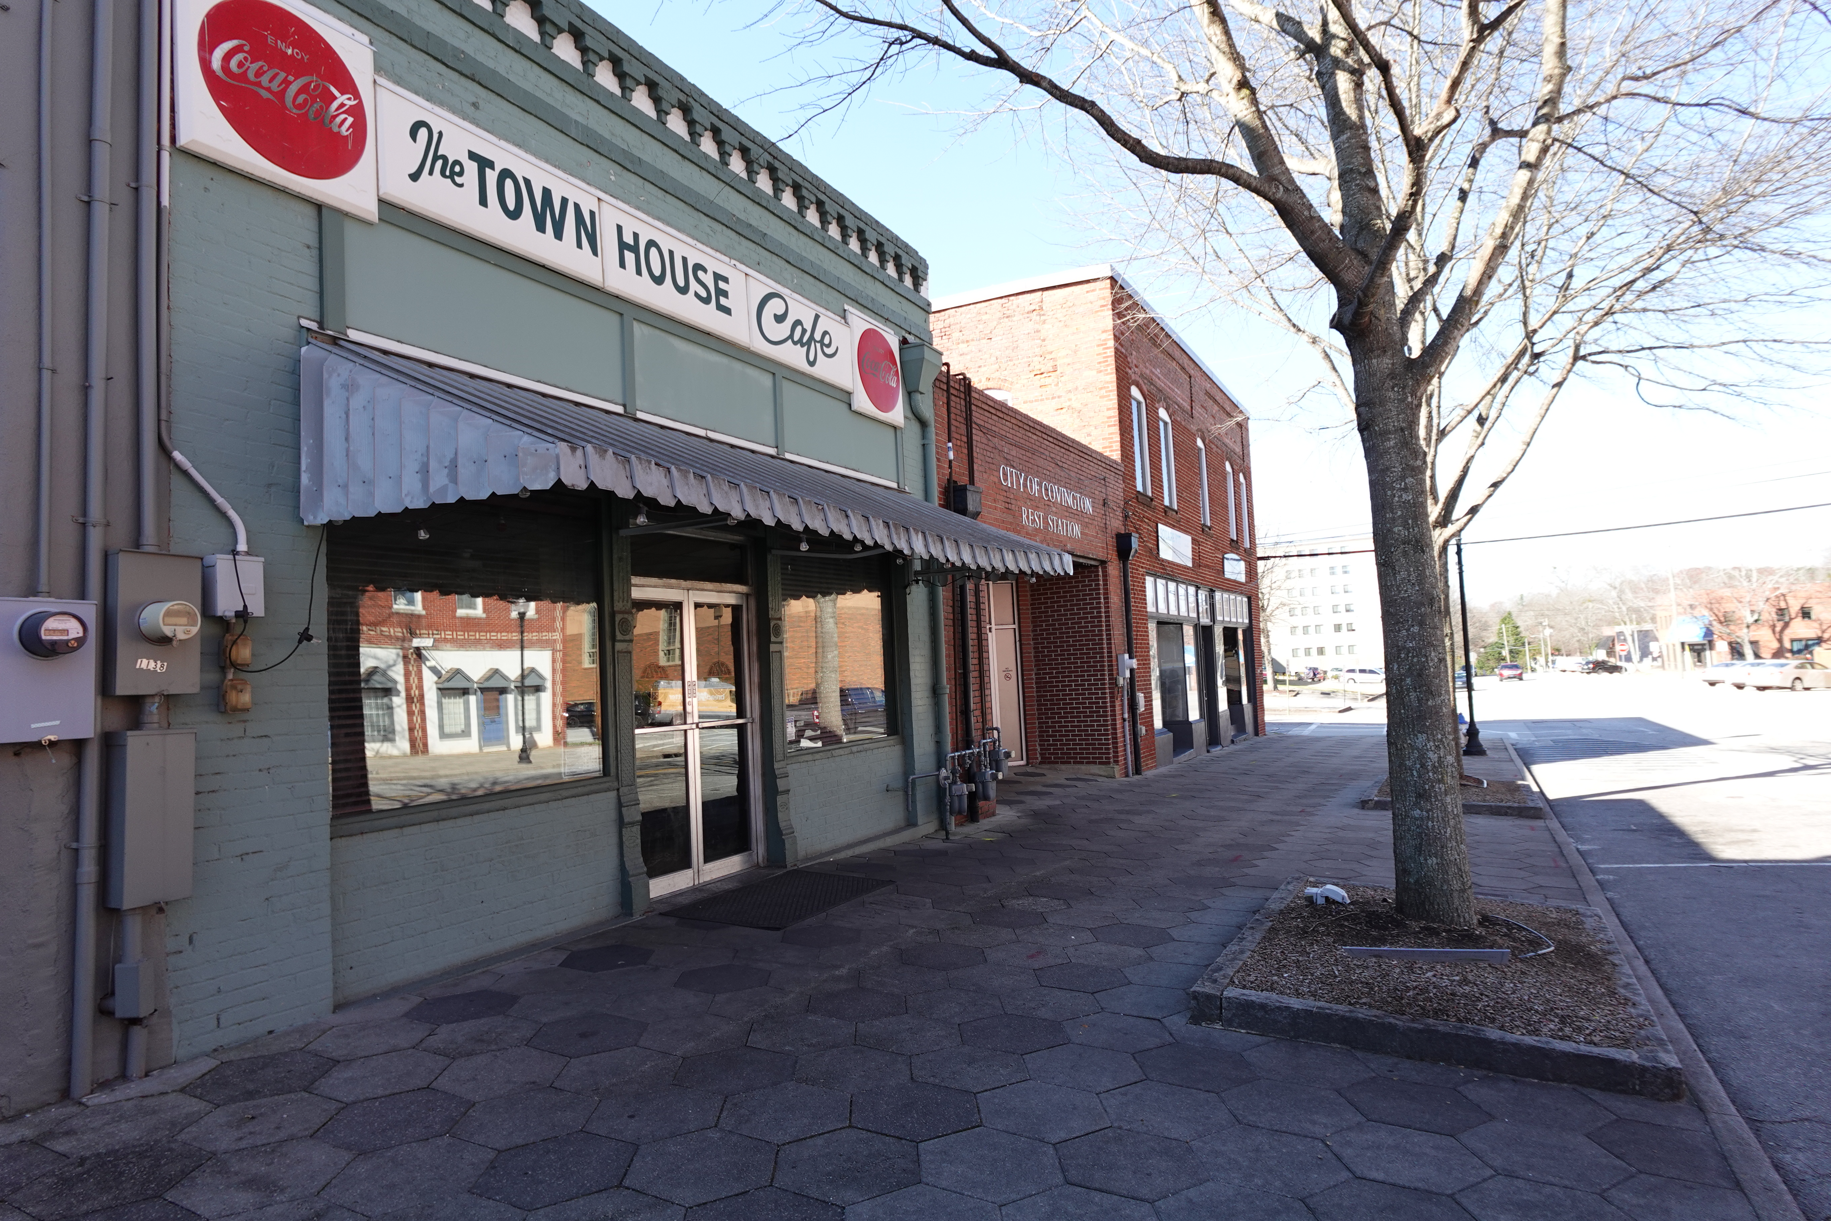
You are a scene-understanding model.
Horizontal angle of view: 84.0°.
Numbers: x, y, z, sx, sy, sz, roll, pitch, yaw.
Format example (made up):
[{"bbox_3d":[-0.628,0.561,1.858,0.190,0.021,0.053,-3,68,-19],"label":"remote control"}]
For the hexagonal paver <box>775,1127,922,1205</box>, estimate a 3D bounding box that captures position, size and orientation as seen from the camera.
[{"bbox_3d":[-0.217,1.811,3.278,0.455,0.055,0.525,0,-3,-2],"label":"hexagonal paver"}]

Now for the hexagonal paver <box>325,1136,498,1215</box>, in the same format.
[{"bbox_3d":[-1.597,1.810,3.226,0.457,0.060,0.520,0,-3,-2],"label":"hexagonal paver"}]

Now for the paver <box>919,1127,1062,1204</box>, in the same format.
[{"bbox_3d":[0.233,1.809,3.281,0.455,0.060,0.525,0,-4,-2],"label":"paver"}]

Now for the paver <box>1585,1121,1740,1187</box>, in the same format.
[{"bbox_3d":[2.487,1.836,3.418,0.400,0.060,0.459,-1,-3,28],"label":"paver"}]

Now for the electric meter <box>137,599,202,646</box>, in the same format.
[{"bbox_3d":[-2.951,0.049,4.035,0.140,0.172,0.172,-5,-4,28],"label":"electric meter"}]

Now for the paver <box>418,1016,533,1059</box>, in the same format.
[{"bbox_3d":[-1.894,1.872,4.415,0.455,0.060,0.525,0,-4,-2],"label":"paver"}]

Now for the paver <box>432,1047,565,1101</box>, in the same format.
[{"bbox_3d":[-1.628,1.850,4.004,0.457,0.060,0.520,0,-3,-2],"label":"paver"}]

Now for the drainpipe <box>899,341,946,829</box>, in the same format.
[{"bbox_3d":[0.196,-0.235,10.012,0.250,4.720,0.430,-5,-4,27],"label":"drainpipe"}]

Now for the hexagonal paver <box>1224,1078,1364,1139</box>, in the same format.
[{"bbox_3d":[1.373,1.842,3.723,0.455,0.060,0.525,0,-4,-2],"label":"hexagonal paver"}]

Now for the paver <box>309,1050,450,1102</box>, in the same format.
[{"bbox_3d":[-2.083,1.844,3.986,0.455,0.060,0.525,0,-4,-2],"label":"paver"}]

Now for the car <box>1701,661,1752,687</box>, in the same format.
[{"bbox_3d":[46.300,3.500,56.500,4.800,1.460,1.840,-2,-4,-12],"label":"car"}]

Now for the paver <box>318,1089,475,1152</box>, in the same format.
[{"bbox_3d":[-1.839,1.829,3.603,0.457,0.060,0.520,0,-3,-2],"label":"paver"}]

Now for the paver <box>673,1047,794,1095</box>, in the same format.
[{"bbox_3d":[-0.697,1.809,3.932,0.440,0.060,0.508,0,-4,-2],"label":"paver"}]

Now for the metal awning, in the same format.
[{"bbox_3d":[-0.698,-0.809,6.963,1.600,0.950,6.050,-5,-4,27],"label":"metal awning"}]

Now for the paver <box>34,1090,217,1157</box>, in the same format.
[{"bbox_3d":[-2.682,1.772,3.458,0.440,0.060,0.508,0,-4,-2],"label":"paver"}]

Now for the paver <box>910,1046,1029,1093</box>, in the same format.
[{"bbox_3d":[0.212,1.861,4.071,0.457,0.060,0.520,0,-3,-2],"label":"paver"}]

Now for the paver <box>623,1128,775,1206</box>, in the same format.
[{"bbox_3d":[-0.666,1.760,3.161,0.440,0.060,0.508,0,-4,-2],"label":"paver"}]

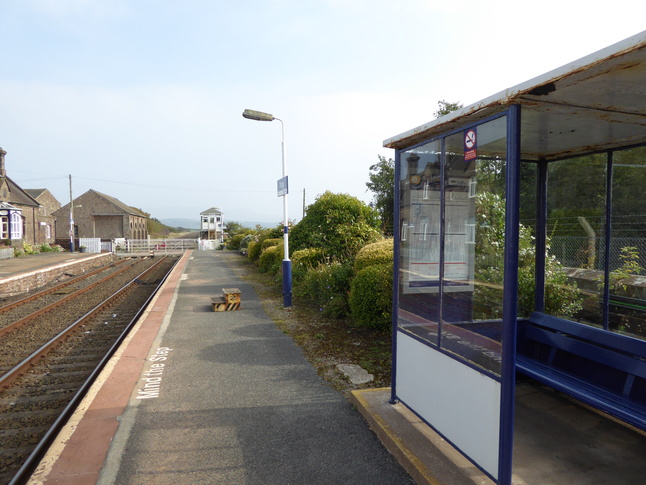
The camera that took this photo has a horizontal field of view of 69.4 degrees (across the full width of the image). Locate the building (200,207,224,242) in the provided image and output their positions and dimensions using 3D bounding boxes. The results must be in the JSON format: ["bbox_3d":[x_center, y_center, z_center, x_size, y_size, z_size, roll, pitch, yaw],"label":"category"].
[{"bbox_3d":[-16.780,-2.182,70.267,3.300,5.900,4.600,0,2,-15],"label":"building"}]

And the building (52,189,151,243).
[{"bbox_3d":[-32.900,-3.208,71.240,9.400,7.900,21.500,0,2,-15],"label":"building"}]

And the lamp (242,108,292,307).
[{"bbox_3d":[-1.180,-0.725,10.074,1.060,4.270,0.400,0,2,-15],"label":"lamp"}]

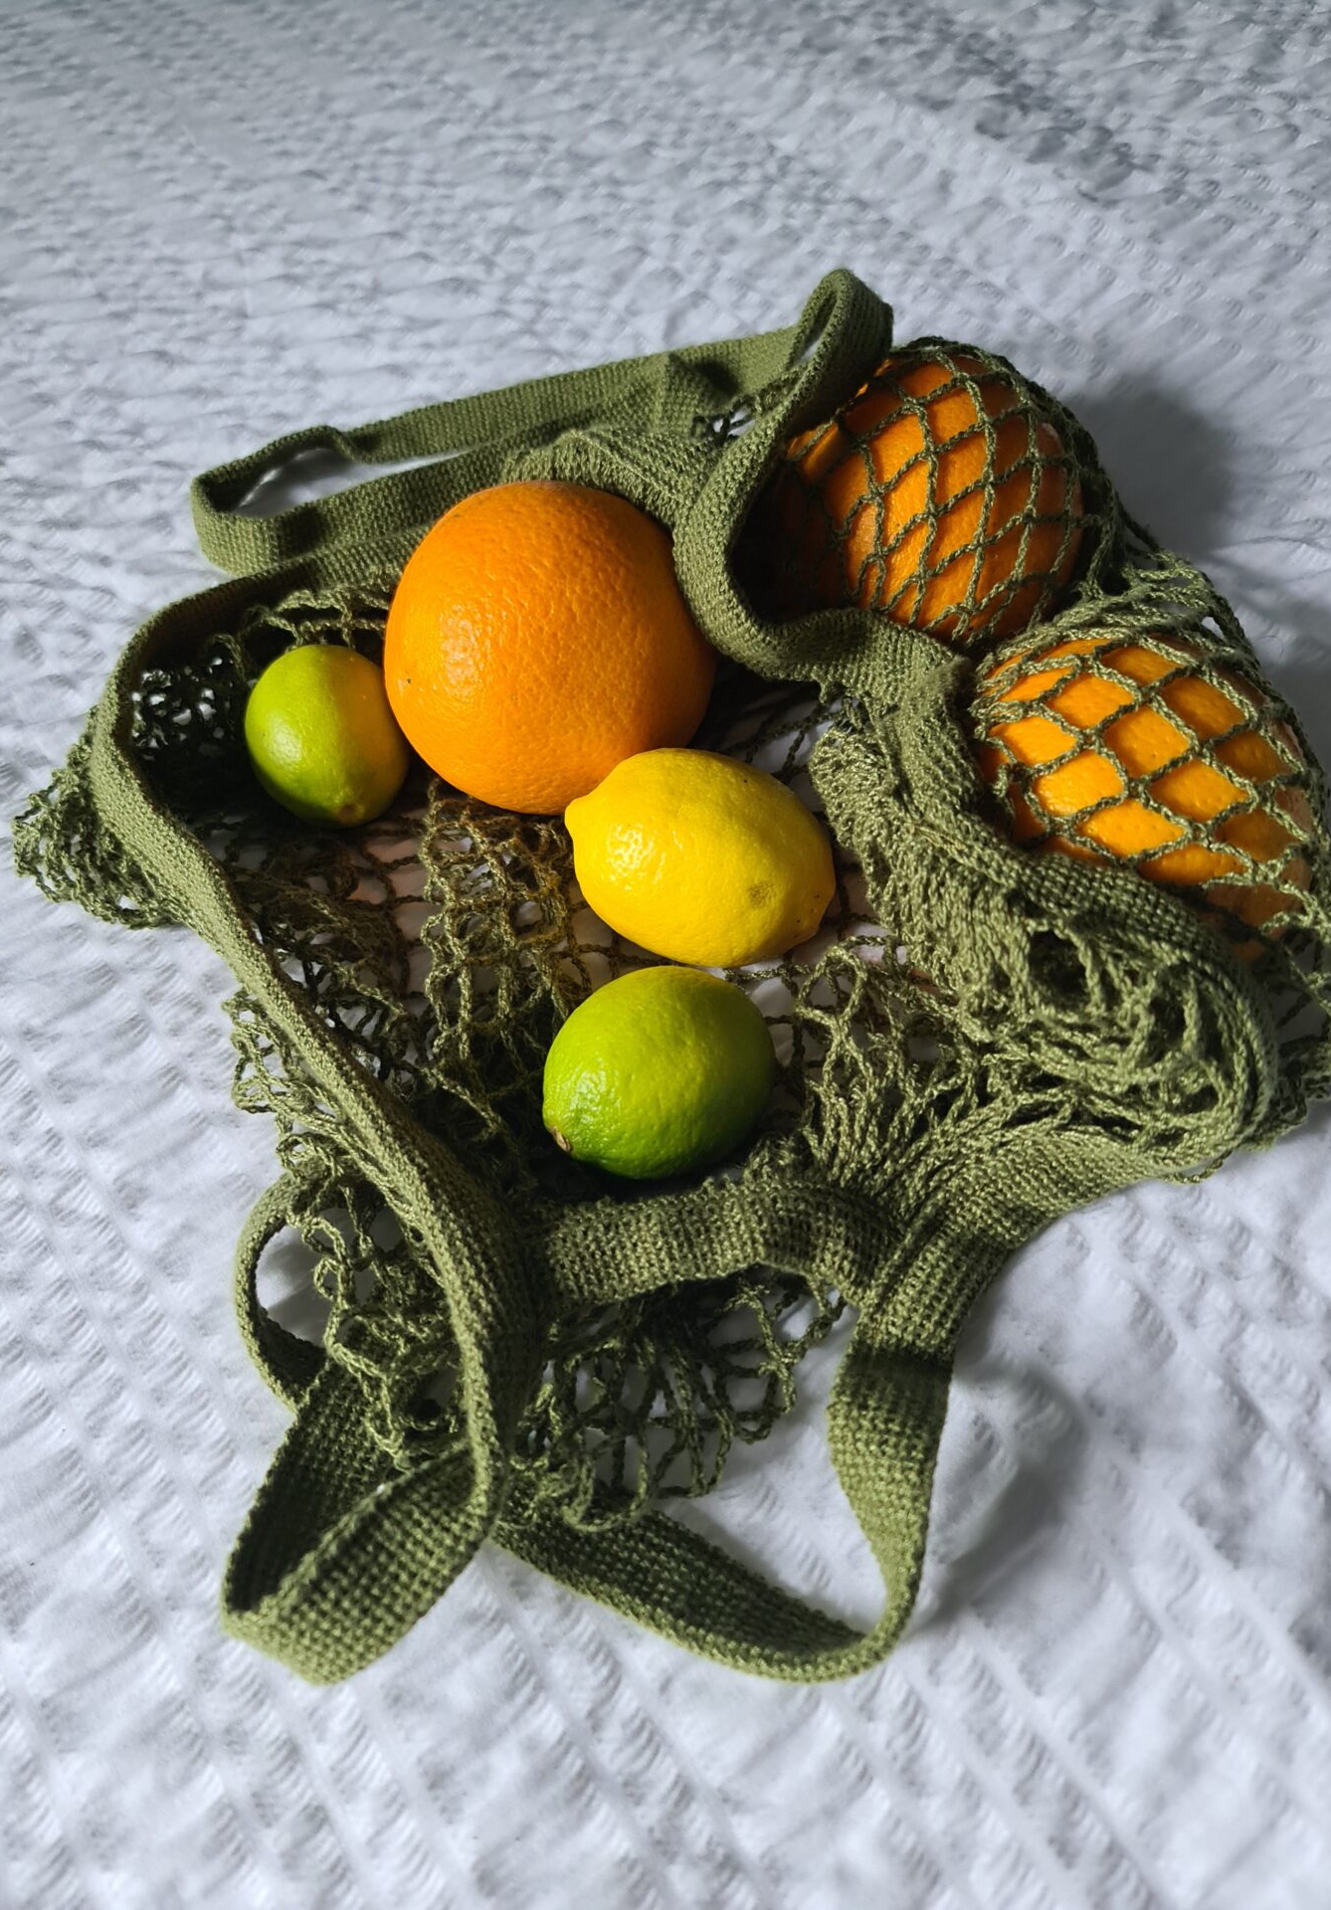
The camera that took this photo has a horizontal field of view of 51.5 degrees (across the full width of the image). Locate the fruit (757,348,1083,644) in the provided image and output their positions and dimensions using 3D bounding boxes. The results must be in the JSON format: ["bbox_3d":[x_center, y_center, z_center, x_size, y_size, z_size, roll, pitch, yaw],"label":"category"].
[{"bbox_3d":[0.075,-0.131,0.402,0.089,0.088,0.089,0,57,0],"label":"fruit"}]

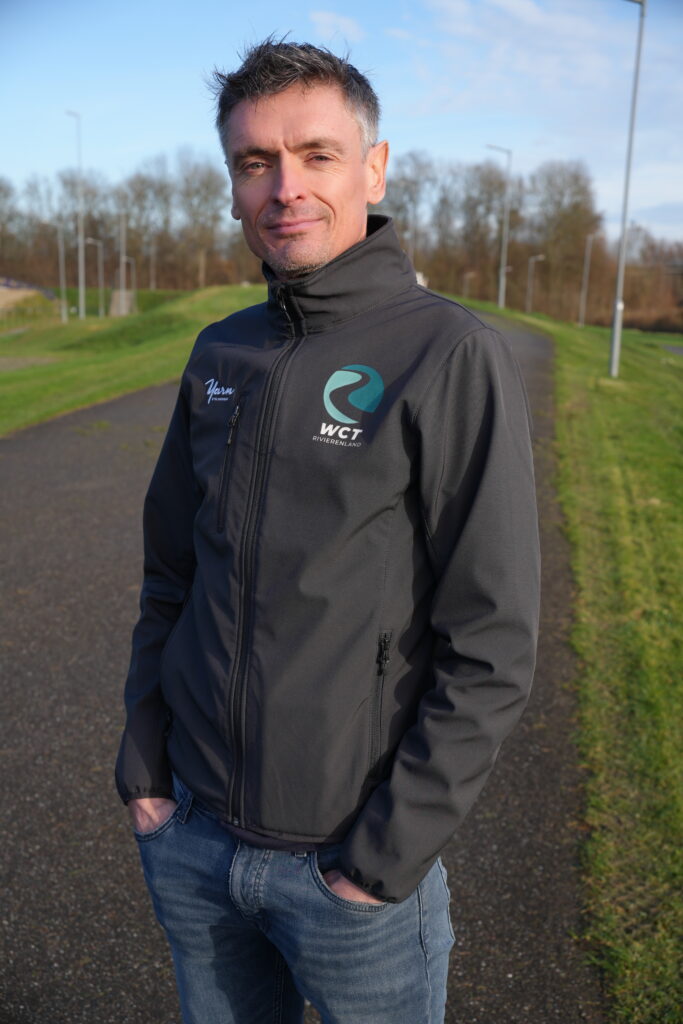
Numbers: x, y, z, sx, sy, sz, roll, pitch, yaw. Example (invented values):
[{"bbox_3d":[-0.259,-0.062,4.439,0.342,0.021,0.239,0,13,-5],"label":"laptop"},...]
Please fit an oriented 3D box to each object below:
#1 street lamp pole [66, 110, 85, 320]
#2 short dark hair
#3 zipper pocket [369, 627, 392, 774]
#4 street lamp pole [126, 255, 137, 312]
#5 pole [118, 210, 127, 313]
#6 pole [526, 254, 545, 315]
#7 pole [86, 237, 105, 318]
[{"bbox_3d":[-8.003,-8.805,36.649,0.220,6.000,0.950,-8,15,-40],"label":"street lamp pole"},{"bbox_3d":[-0.048,-0.426,1.321,0.175,0.160,0.200,1,12,16],"label":"short dark hair"},{"bbox_3d":[0.040,0.198,1.260,0.020,0.158,0.014,3,11,-6],"label":"zipper pocket"},{"bbox_3d":[-22.564,-24.161,130.794,1.100,6.000,0.220,-1,12,-11],"label":"street lamp pole"},{"bbox_3d":[-12.433,-14.041,69.236,0.200,6.000,0.900,7,13,26],"label":"pole"},{"bbox_3d":[20.100,-23.443,126.467,1.200,6.000,0.220,1,11,0],"label":"pole"},{"bbox_3d":[-18.754,-17.787,93.232,1.100,6.000,0.220,-2,12,-17],"label":"pole"}]

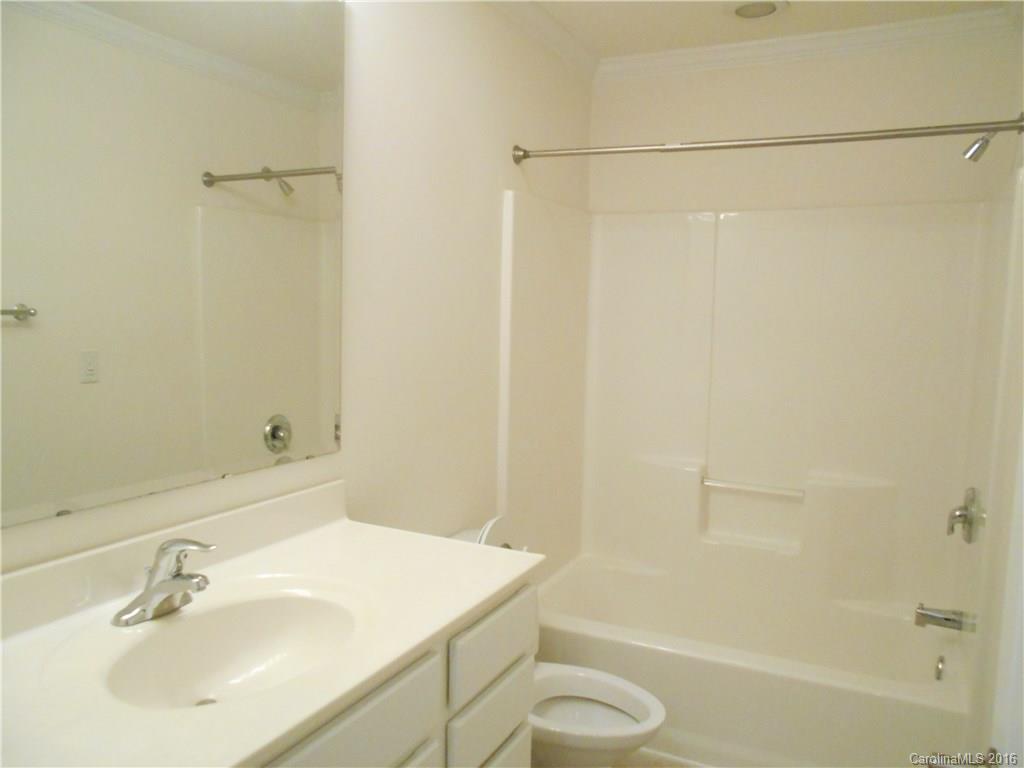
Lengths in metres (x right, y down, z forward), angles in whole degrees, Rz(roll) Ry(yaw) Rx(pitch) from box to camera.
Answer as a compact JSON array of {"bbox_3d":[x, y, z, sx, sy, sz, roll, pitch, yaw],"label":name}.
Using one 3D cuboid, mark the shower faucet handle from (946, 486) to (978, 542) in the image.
[{"bbox_3d":[1.461,0.430,2.506,0.070,0.184,0.184,4,6,26],"label":"shower faucet handle"}]

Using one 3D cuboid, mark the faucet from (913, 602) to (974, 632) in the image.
[{"bbox_3d":[1.410,0.774,2.540,0.136,0.079,0.055,4,6,26],"label":"faucet"}]

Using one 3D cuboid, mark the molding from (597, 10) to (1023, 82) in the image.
[{"bbox_3d":[0.993,-1.260,2.894,1.475,0.067,0.066,4,6,26],"label":"molding"}]

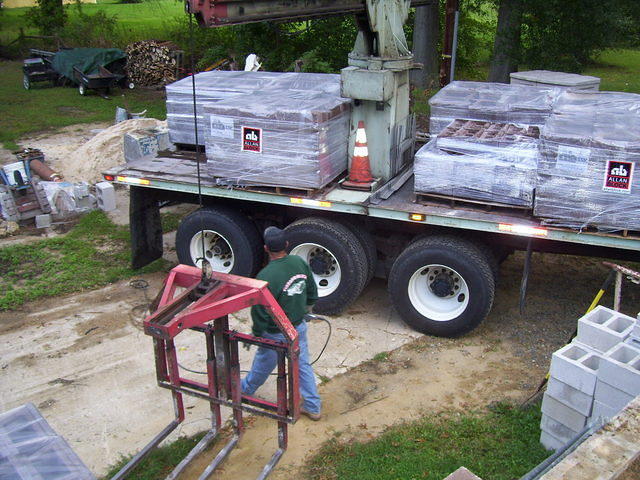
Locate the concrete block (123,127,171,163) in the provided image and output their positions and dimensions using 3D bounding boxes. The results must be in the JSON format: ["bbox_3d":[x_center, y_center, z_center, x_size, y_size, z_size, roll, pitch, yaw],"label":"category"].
[{"bbox_3d":[-3.590,-1.961,13.810,0.552,0.482,0.675,19,28,39],"label":"concrete block"}]

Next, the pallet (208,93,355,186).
[{"bbox_3d":[-0.448,-1.137,7.619,1.314,0.885,1.070,8,23,19],"label":"pallet"}]

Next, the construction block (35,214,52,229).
[{"bbox_3d":[-4.259,-0.315,10.245,0.200,0.194,0.220,-7,23,-19],"label":"construction block"}]

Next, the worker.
[{"bbox_3d":[-0.355,0.701,5.629,0.600,1.720,0.600,-10,24,-26],"label":"worker"}]

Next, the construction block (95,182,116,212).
[{"bbox_3d":[-3.512,-0.694,10.959,0.194,0.394,0.270,-15,26,-34],"label":"construction block"}]

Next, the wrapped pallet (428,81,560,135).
[{"bbox_3d":[2.116,-1.326,8.170,1.300,0.900,1.270,8,23,19],"label":"wrapped pallet"}]

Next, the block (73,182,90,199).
[{"bbox_3d":[-3.948,-0.810,10.992,0.280,0.200,0.220,-7,23,-19],"label":"block"}]

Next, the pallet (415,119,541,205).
[{"bbox_3d":[1.728,-0.822,7.158,1.190,0.670,1.050,8,23,19],"label":"pallet"}]

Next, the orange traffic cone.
[{"bbox_3d":[0.460,-0.967,7.541,0.360,0.720,0.360,8,23,19],"label":"orange traffic cone"}]

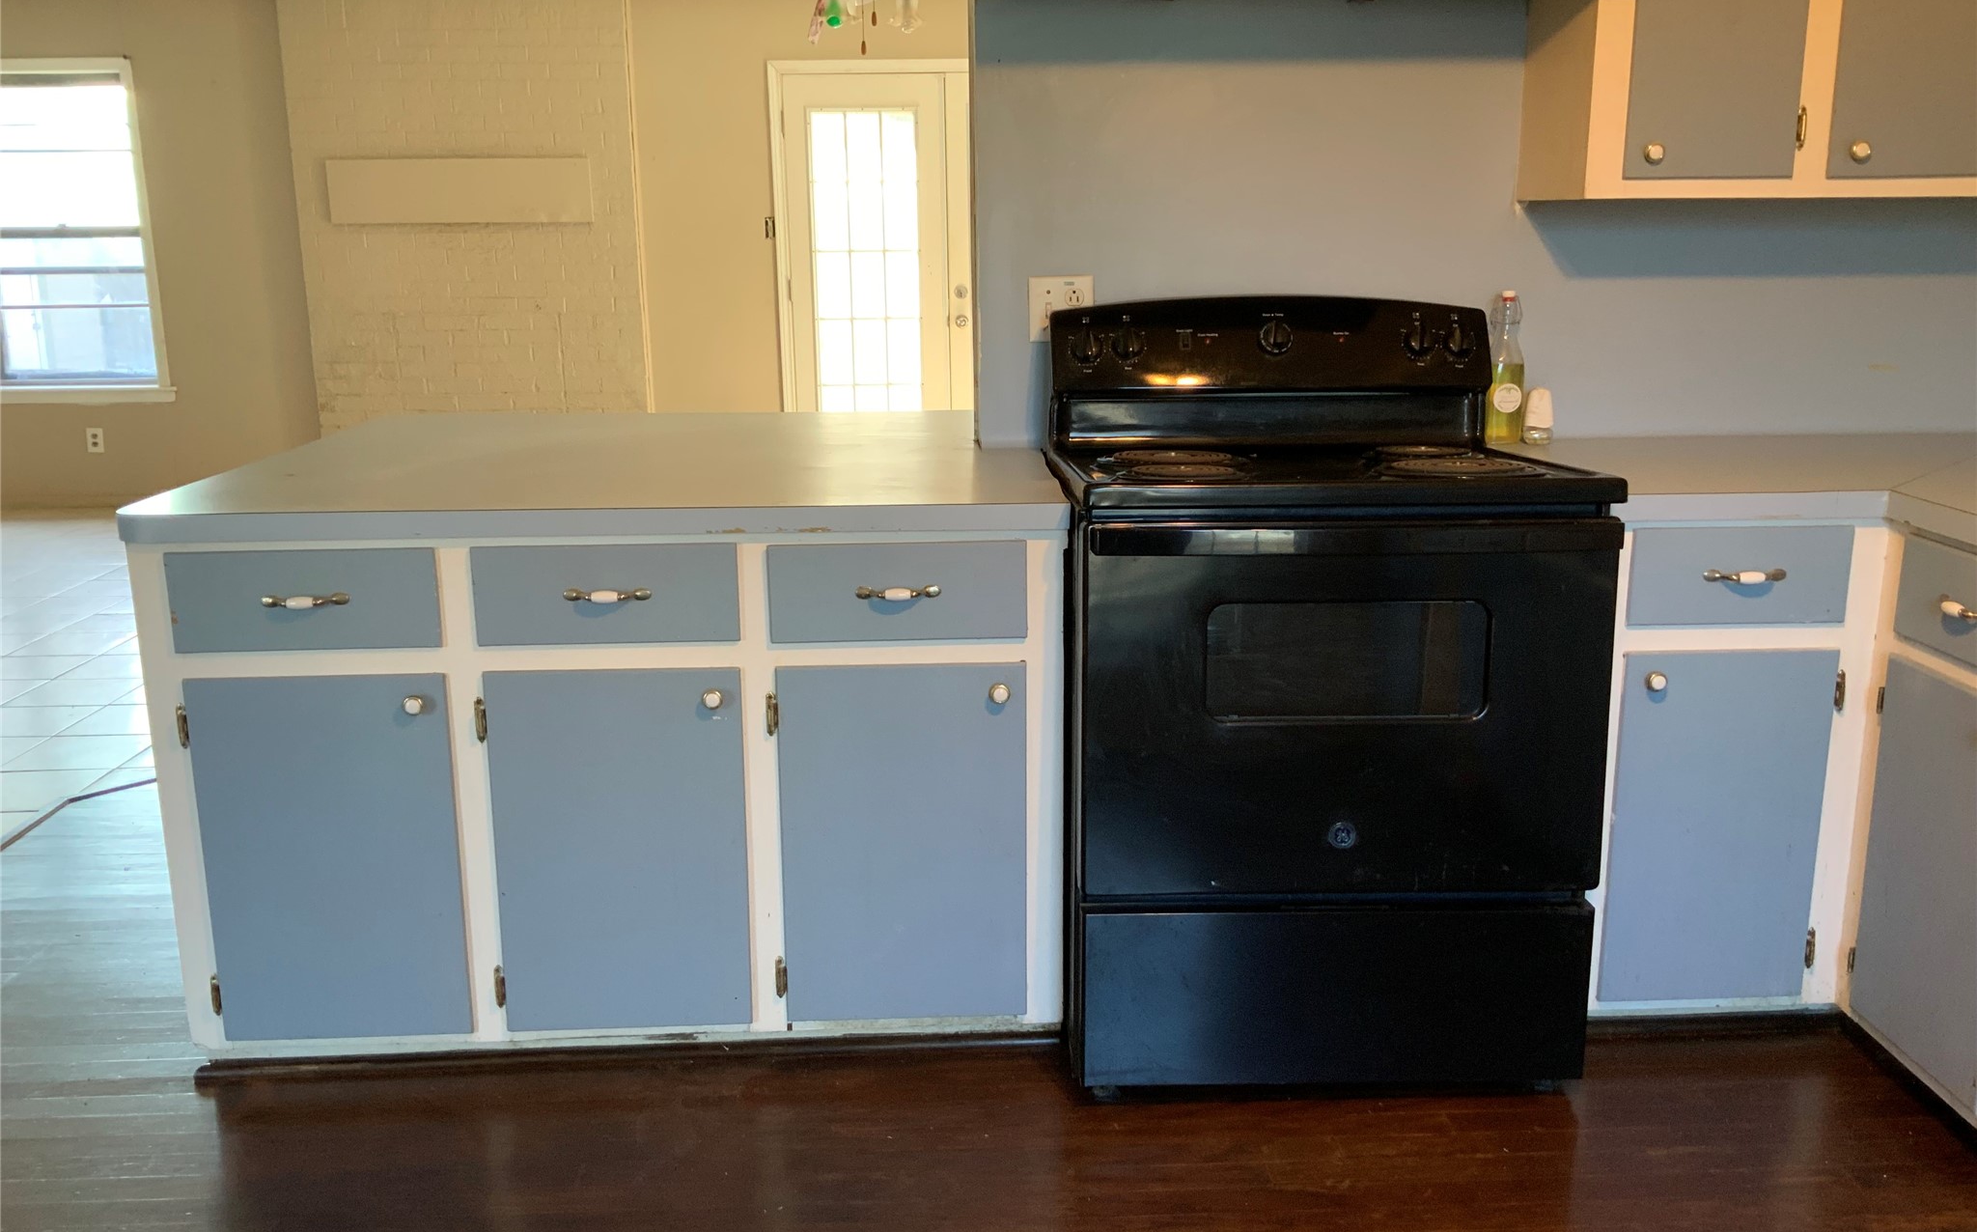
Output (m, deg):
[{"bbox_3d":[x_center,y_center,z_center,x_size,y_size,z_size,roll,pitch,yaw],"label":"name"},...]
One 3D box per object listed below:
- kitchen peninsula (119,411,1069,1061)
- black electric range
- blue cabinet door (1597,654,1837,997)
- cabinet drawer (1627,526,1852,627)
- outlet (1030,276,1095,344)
[{"bbox_3d":[-0.612,0.132,3.120,1.397,0.881,1.280,-1,13,-3],"label":"kitchen peninsula"},{"bbox_3d":[0.501,0.084,2.673,0.760,1.161,0.720,-1,13,-1],"label":"black electric range"},{"bbox_3d":[1.149,0.336,2.618,0.339,0.580,0.027,-1,13,-3],"label":"blue cabinet door"},{"bbox_3d":[1.145,-0.061,2.527,0.343,0.150,0.027,-1,13,-3],"label":"cabinet drawer"},{"bbox_3d":[0.132,-0.555,2.994,0.118,0.117,0.012,-1,13,-3],"label":"outlet"}]

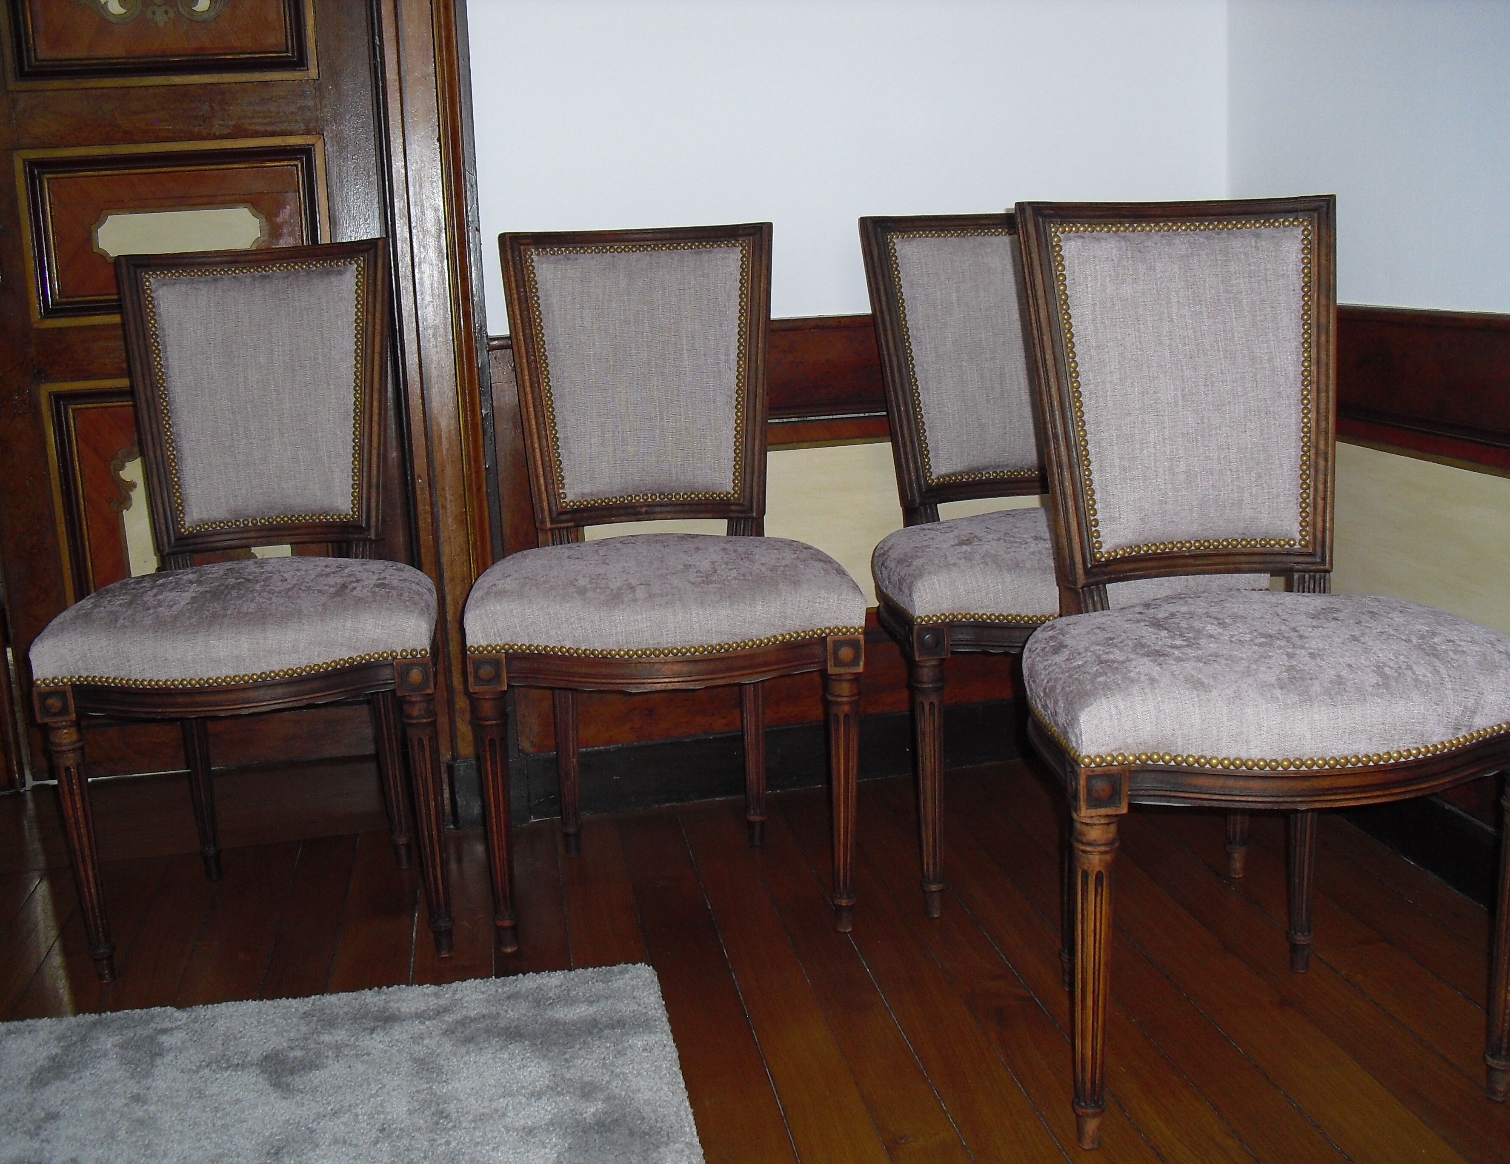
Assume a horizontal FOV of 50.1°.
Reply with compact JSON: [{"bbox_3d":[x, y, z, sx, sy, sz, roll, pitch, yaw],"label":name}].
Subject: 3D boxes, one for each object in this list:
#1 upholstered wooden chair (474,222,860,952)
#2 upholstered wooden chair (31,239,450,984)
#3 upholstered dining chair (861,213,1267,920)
[{"bbox_3d":[-0.135,-0.016,2.239,0.505,0.954,0.536,-3,12,-5],"label":"upholstered wooden chair"},{"bbox_3d":[-0.679,0.017,2.200,0.510,0.954,0.536,-4,12,-7],"label":"upholstered wooden chair"},{"bbox_3d":[0.418,-0.059,2.327,0.510,0.954,0.536,-4,12,-9],"label":"upholstered dining chair"}]

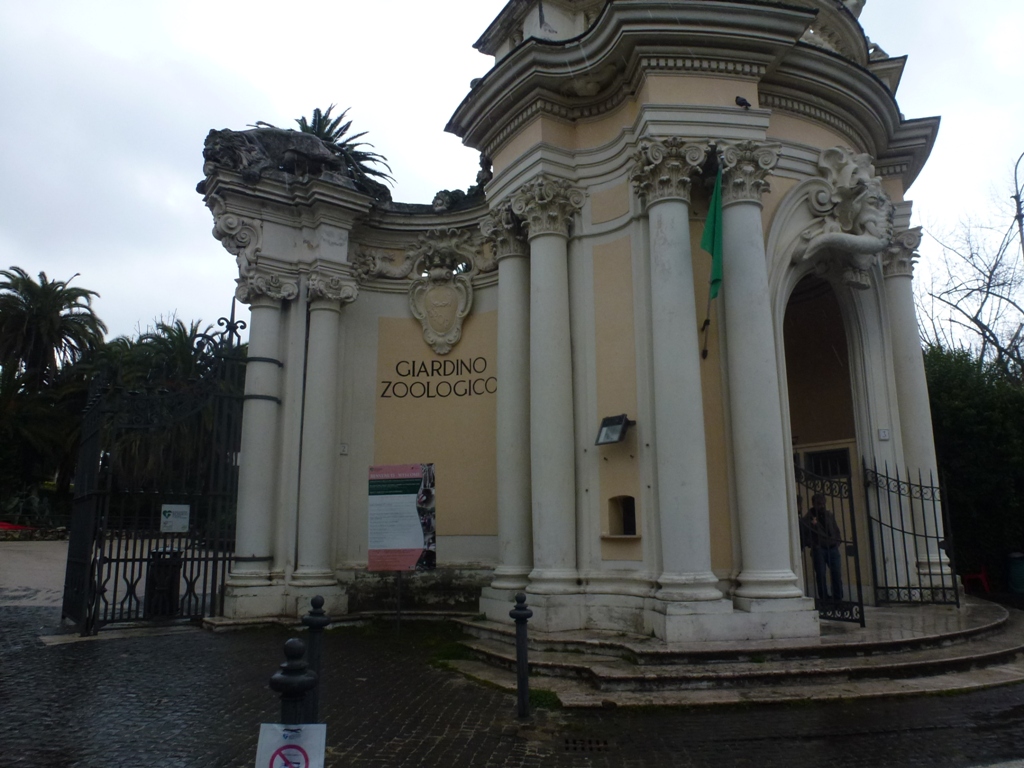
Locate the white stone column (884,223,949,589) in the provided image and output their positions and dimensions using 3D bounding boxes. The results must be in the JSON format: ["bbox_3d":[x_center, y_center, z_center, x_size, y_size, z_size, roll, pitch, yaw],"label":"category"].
[{"bbox_3d":[6.667,0.206,11.918,0.820,5.880,0.820,8,-14,-39],"label":"white stone column"}]

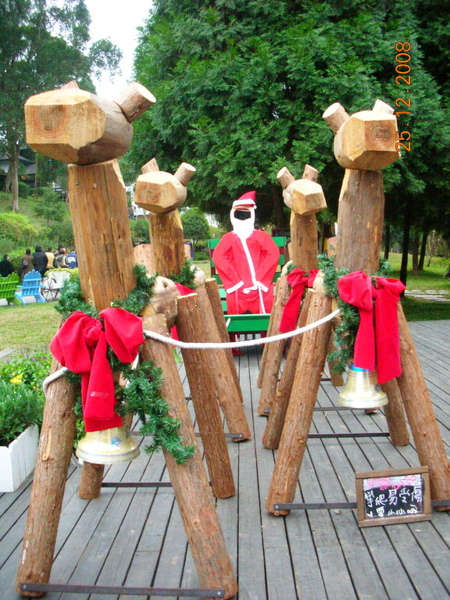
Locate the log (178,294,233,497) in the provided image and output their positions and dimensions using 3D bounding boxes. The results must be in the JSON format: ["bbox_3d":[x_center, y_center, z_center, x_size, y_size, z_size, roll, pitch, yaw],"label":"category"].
[{"bbox_3d":[-0.107,0.547,3.488,0.135,1.180,0.135,-10,4,2],"label":"log"}]

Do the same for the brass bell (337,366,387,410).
[{"bbox_3d":[0.730,0.445,3.198,0.260,0.225,0.260,0,5,1],"label":"brass bell"}]

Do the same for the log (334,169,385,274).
[{"bbox_3d":[0.729,-0.352,3.261,0.250,0.701,0.240,2,5,0],"label":"log"}]

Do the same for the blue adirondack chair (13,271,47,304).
[{"bbox_3d":[-5.370,-0.383,16.799,0.730,0.930,0.850,-3,5,-31],"label":"blue adirondack chair"}]

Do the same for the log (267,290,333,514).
[{"bbox_3d":[0.410,0.548,3.242,0.142,1.177,0.142,11,2,-1],"label":"log"}]

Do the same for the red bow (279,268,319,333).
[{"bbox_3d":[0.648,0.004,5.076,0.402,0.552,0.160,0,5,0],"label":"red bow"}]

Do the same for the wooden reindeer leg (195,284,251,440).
[{"bbox_3d":[-0.035,0.442,4.255,0.143,1.124,0.143,-16,4,3],"label":"wooden reindeer leg"}]

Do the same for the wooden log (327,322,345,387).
[{"bbox_3d":[1.124,0.313,6.388,0.130,1.180,0.130,-9,4,2],"label":"wooden log"}]

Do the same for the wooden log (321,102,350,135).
[{"bbox_3d":[0.590,-0.947,3.183,0.135,0.118,0.118,41,4,-25],"label":"wooden log"}]

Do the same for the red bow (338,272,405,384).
[{"bbox_3d":[0.751,0.146,3.110,0.338,0.574,0.150,0,5,0],"label":"red bow"}]

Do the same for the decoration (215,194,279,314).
[{"bbox_3d":[0.303,-0.626,8.544,0.957,1.816,0.340,0,5,0],"label":"decoration"}]

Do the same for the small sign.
[{"bbox_3d":[0.877,1.023,3.173,0.400,0.280,0.040,-1,-6,-12],"label":"small sign"}]

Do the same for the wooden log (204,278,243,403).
[{"bbox_3d":[-0.008,0.381,5.537,0.122,1.145,0.122,-11,7,1],"label":"wooden log"}]

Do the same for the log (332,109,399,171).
[{"bbox_3d":[0.671,-0.776,2.952,0.315,0.300,0.420,0,5,1],"label":"log"}]

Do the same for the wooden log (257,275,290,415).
[{"bbox_3d":[0.425,0.401,5.249,0.135,1.200,0.135,8,5,1],"label":"wooden log"}]

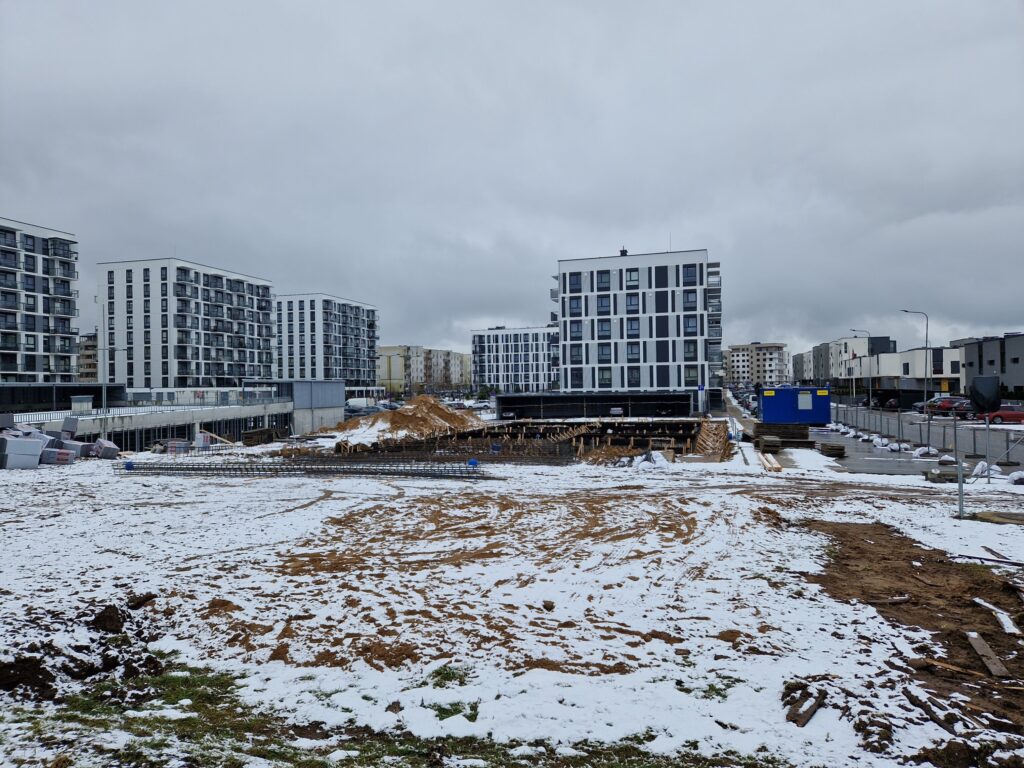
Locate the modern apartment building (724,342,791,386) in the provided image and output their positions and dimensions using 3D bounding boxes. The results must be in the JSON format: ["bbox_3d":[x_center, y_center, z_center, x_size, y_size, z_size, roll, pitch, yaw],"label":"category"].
[{"bbox_3d":[129.723,-10.301,359.052,34.000,22.600,16.000,-1,0,21],"label":"modern apartment building"}]

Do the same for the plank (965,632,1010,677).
[{"bbox_3d":[3.409,1.922,4.896,0.105,0.030,0.880,-1,0,23],"label":"plank"}]

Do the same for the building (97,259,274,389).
[{"bbox_3d":[-68.142,-10.578,146.987,19.400,26.400,30.800,-1,-1,17],"label":"building"}]

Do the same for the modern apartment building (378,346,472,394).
[{"bbox_3d":[-33.038,-3.930,260.442,11.800,16.400,64.000,-1,0,15],"label":"modern apartment building"}]

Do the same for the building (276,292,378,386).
[{"bbox_3d":[-54.663,-9.448,197.455,19.000,28.500,31.000,-1,0,16],"label":"building"}]

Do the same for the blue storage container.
[{"bbox_3d":[21.637,1.656,52.244,4.800,2.640,2.400,-1,-1,17],"label":"blue storage container"}]

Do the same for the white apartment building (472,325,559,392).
[{"bbox_3d":[4.309,-6.698,214.319,29.000,19.800,19.000,-1,-1,17],"label":"white apartment building"}]

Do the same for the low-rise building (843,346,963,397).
[{"bbox_3d":[56.483,-0.967,97.306,8.500,6.400,35.000,-1,-1,15],"label":"low-rise building"}]

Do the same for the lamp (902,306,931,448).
[{"bbox_3d":[34.388,-1.557,58.296,2.200,9.300,0.250,-1,0,16],"label":"lamp"}]

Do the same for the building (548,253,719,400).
[{"bbox_3d":[18.993,-6.232,97.022,20.400,18.800,29.000,-1,-1,17],"label":"building"}]

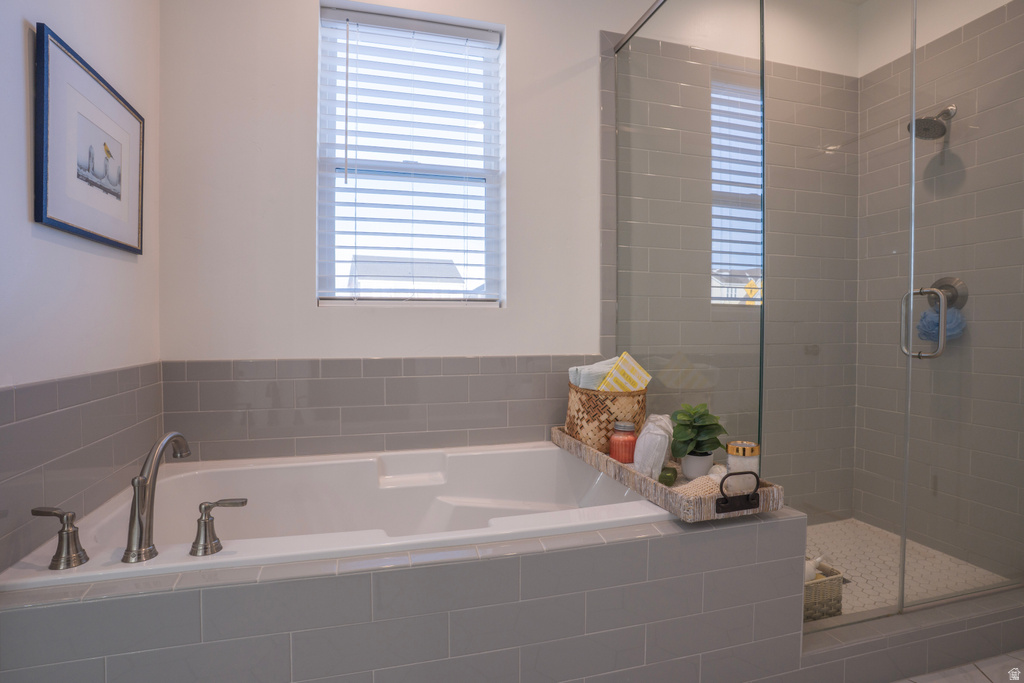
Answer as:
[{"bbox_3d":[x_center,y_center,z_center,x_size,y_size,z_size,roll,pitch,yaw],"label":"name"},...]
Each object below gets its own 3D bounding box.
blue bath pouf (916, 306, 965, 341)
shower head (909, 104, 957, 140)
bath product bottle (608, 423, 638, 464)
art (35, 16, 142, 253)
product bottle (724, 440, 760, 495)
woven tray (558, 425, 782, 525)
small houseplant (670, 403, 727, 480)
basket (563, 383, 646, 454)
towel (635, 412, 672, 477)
[{"bbox_3d":[1.723,-0.070,1.944,0.145,0.138,0.145,0,2,-15],"label":"blue bath pouf"},{"bbox_3d":[1.694,-0.879,1.935,0.210,0.165,0.125,0,2,-15],"label":"shower head"},{"bbox_3d":[0.370,0.335,1.609,0.089,0.122,0.089,0,1,0],"label":"bath product bottle"},{"bbox_3d":[-1.045,-0.461,1.225,0.020,0.412,0.442,0,2,-15],"label":"art"},{"bbox_3d":[0.626,0.341,1.318,0.088,0.124,0.088,0,2,-17],"label":"product bottle"},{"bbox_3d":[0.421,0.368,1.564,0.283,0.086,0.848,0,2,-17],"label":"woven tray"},{"bbox_3d":[0.554,0.292,1.441,0.155,0.212,0.155,0,2,-17],"label":"small houseplant"},{"bbox_3d":[0.349,0.279,1.819,0.255,0.224,0.255,0,2,-17],"label":"basket"},{"bbox_3d":[0.434,0.314,1.486,0.080,0.170,0.110,0,2,-17],"label":"towel"}]

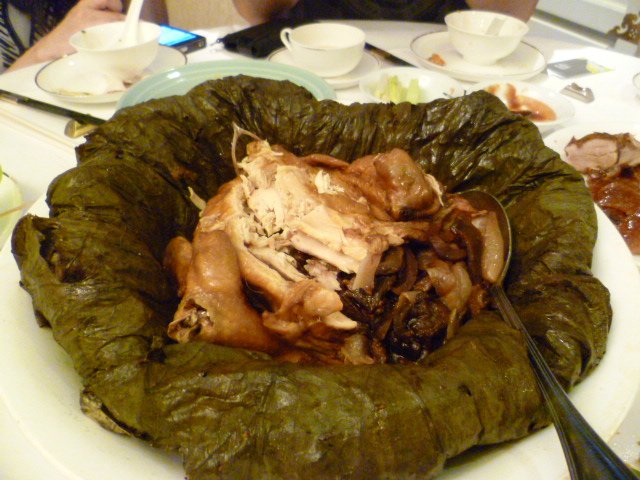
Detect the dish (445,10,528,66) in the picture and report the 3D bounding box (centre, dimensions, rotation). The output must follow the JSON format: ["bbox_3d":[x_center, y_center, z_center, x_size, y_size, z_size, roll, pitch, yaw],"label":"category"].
[{"bbox_3d":[0.219,-0.266,0.698,0.109,0.051,0.109,1,40,0],"label":"dish"}]

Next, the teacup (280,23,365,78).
[{"bbox_3d":[0.003,-0.236,0.659,0.108,0.048,0.096,1,40,0],"label":"teacup"}]

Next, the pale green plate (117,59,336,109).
[{"bbox_3d":[-0.097,-0.137,0.559,0.229,0.031,0.229,1,40,-1],"label":"pale green plate"}]

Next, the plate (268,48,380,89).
[{"bbox_3d":[0.005,-0.223,0.675,0.146,0.020,0.146,1,40,-1],"label":"plate"}]

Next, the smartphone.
[{"bbox_3d":[-0.233,-0.297,0.768,0.115,0.013,0.062,24,45,25],"label":"smartphone"}]

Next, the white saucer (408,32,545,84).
[{"bbox_3d":[0.216,-0.250,0.716,0.178,0.022,0.178,1,40,-1],"label":"white saucer"}]

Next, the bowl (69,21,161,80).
[{"bbox_3d":[-0.243,-0.226,0.639,0.105,0.051,0.105,1,40,-1],"label":"bowl"}]

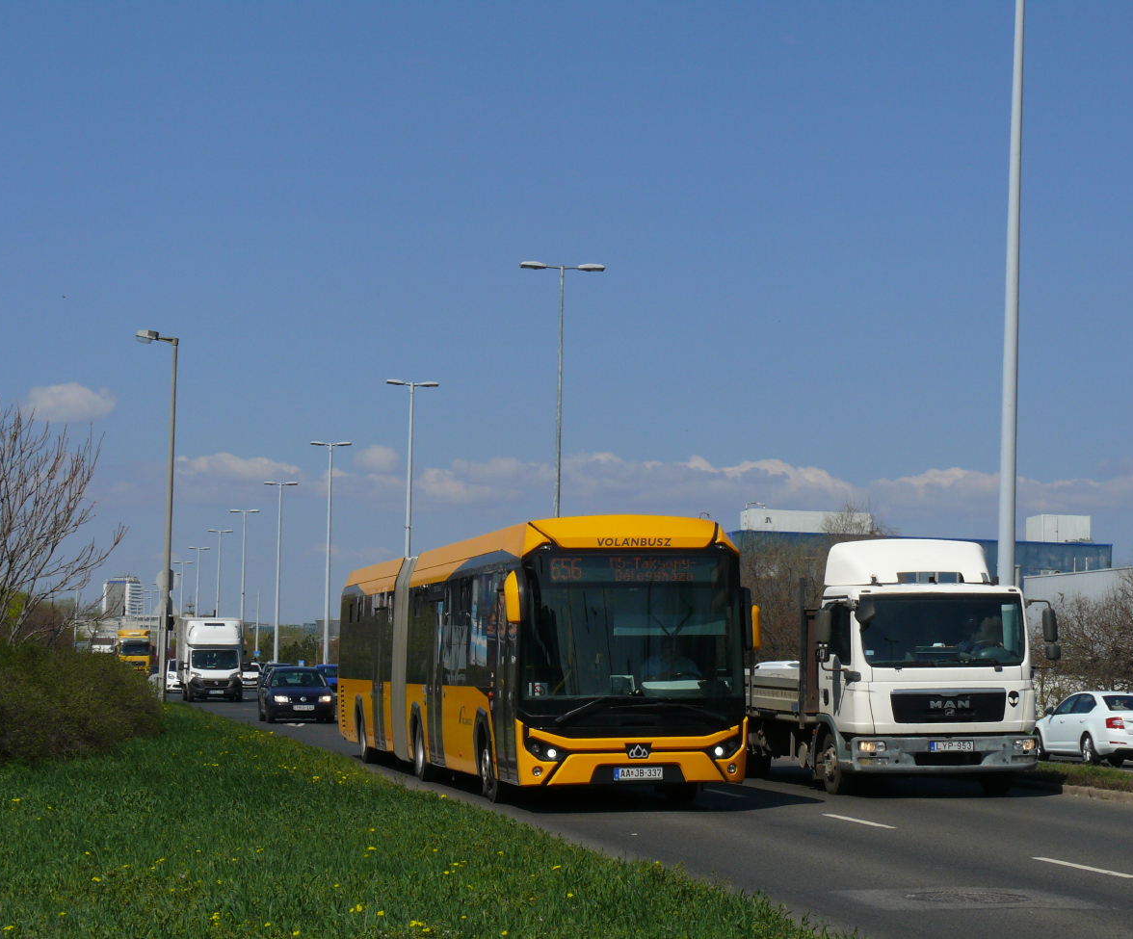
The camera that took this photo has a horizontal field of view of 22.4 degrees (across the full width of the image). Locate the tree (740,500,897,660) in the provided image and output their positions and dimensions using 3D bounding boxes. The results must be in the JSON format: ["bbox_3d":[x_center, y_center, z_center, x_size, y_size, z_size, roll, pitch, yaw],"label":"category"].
[{"bbox_3d":[9.627,5.318,110.269,5.200,8.238,5.000,2,-4,-10],"label":"tree"}]

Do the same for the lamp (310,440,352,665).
[{"bbox_3d":[-11.410,4.633,136.573,1.940,12.000,0.320,2,-4,-10],"label":"lamp"}]

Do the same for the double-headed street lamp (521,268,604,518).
[{"bbox_3d":[-0.270,0.501,77.068,2.280,12.100,0.300,2,-4,-10],"label":"double-headed street lamp"}]

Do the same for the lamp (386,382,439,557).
[{"bbox_3d":[-5.884,2.632,106.573,1.950,12.000,0.320,2,-4,-10],"label":"lamp"}]

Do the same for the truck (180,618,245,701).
[{"bbox_3d":[-13.194,7.070,106.299,2.180,3.100,6.300,2,-4,-10],"label":"truck"}]

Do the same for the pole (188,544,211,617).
[{"bbox_3d":[-32.731,12.820,253.577,1.920,11.900,0.320,2,-4,-10],"label":"pole"}]

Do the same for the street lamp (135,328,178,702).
[{"bbox_3d":[-13.305,1.520,91.569,1.380,12.000,0.350,2,-4,-10],"label":"street lamp"}]

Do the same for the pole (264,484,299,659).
[{"bbox_3d":[-19.939,7.848,197.497,2.330,14.000,0.320,2,-4,-10],"label":"pole"}]

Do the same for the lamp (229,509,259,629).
[{"bbox_3d":[-22.151,8.707,195.375,1.940,11.950,0.320,2,-4,-10],"label":"lamp"}]

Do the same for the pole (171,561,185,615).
[{"bbox_3d":[-45.769,17.979,339.497,2.330,14.000,0.320,2,-4,-10],"label":"pole"}]

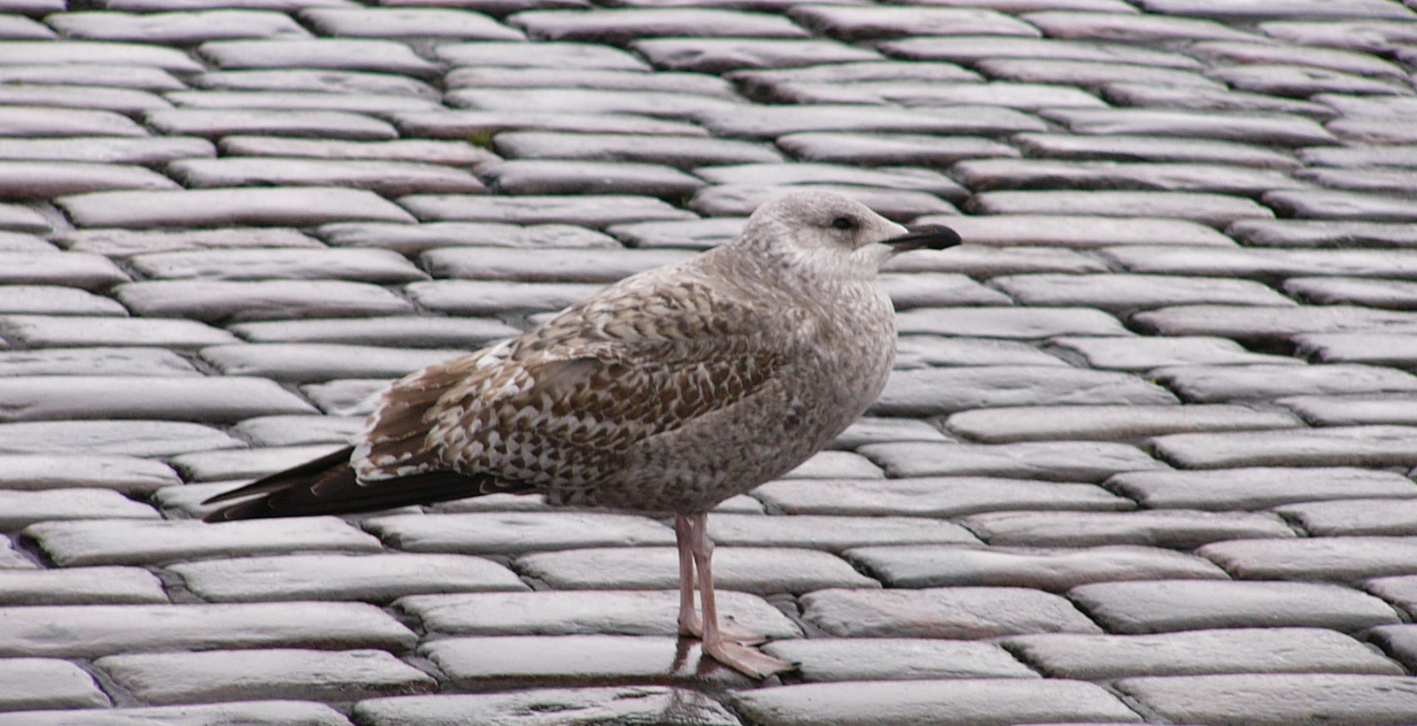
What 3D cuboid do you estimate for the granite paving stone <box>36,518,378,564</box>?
[{"bbox_3d":[-0.355,0.172,7.761,0.225,0.100,0.124,0,12,-13],"label":"granite paving stone"}]

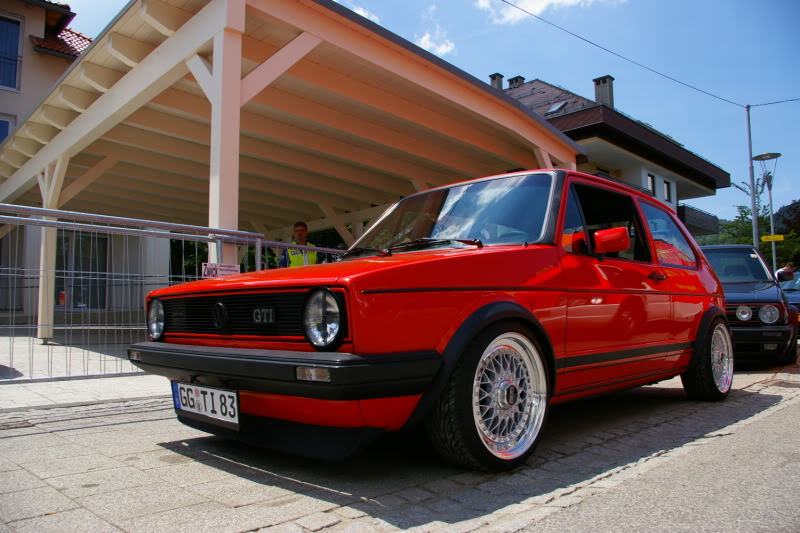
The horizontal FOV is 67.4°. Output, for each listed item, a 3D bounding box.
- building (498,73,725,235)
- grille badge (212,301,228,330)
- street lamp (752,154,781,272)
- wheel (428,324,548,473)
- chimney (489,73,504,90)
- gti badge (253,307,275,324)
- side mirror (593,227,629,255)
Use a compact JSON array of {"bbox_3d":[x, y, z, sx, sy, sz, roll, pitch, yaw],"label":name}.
[{"bbox_3d":[7.718,-3.674,35.920,17.500,14.400,16.500,-5,-7,44],"label":"building"},{"bbox_3d":[-0.665,0.183,2.224,0.095,0.095,0.018,-5,-7,44],"label":"grille badge"},{"bbox_3d":[9.073,-0.539,14.614,0.690,4.510,0.690,0,-5,0],"label":"street lamp"},{"bbox_3d":[0.337,0.460,2.203,0.200,0.560,0.560,-5,-7,44],"label":"wheel"},{"bbox_3d":[6.041,-11.325,37.243,0.650,1.400,0.700,-5,-7,44],"label":"chimney"},{"bbox_3d":[-0.459,0.165,2.028,0.125,0.053,0.014,-5,-7,44],"label":"gti badge"},{"bbox_3d":[0.943,-0.112,2.665,0.165,0.105,0.085,-4,-6,38],"label":"side mirror"}]

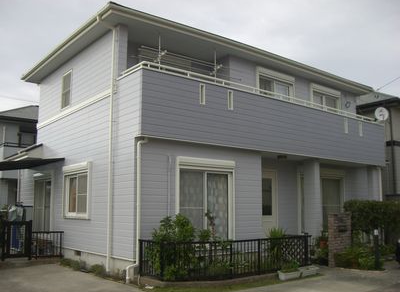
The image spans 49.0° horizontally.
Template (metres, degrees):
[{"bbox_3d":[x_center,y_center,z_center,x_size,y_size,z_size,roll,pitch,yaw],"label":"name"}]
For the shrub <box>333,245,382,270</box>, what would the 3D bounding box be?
[{"bbox_3d":[4.338,3.016,12.005,0.750,0.580,1.050,7,-11,-37],"label":"shrub"}]

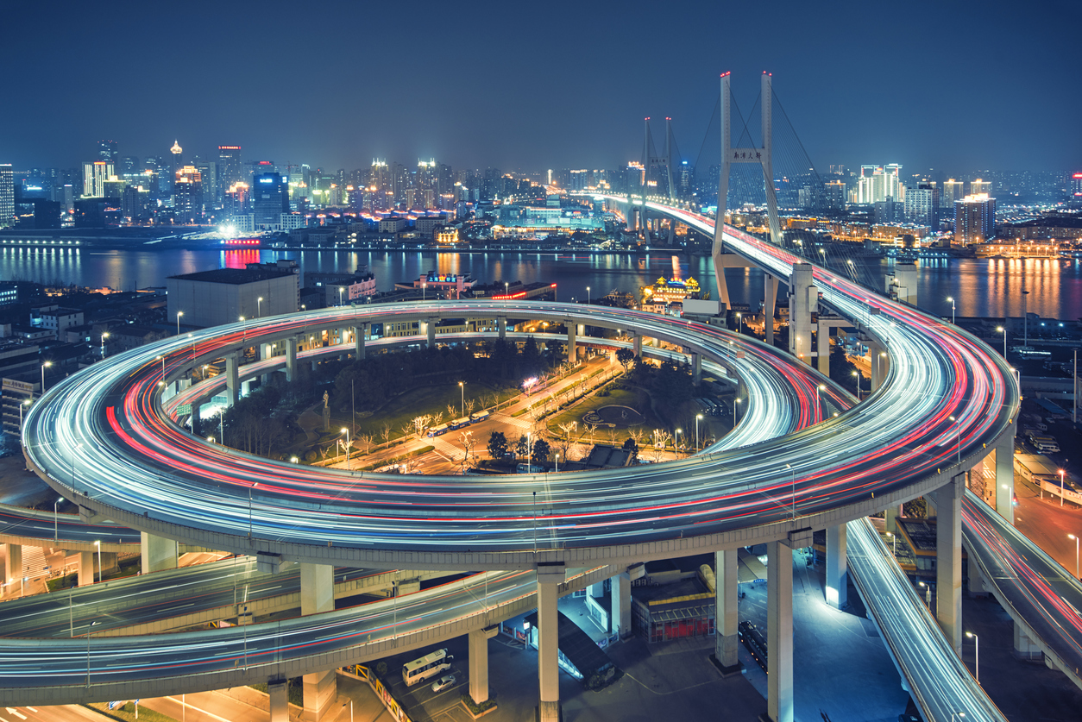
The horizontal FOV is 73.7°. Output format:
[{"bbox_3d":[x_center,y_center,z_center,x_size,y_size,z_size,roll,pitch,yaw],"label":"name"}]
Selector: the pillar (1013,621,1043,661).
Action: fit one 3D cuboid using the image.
[{"bbox_3d":[90.352,51.751,133.821,4.300,7.200,2.000,1,13,3],"label":"pillar"}]

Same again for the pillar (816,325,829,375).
[{"bbox_3d":[112.480,-0.624,286.756,4.600,29.980,3.600,0,12,0],"label":"pillar"}]

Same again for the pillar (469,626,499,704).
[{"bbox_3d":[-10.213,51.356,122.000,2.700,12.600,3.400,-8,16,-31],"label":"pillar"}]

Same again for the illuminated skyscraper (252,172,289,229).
[{"bbox_3d":[-416.150,-245.575,1110.000,41.000,88.000,26.000,0,13,0],"label":"illuminated skyscraper"}]

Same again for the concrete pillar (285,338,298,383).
[{"bbox_3d":[-98.533,1.363,285.000,2.700,20.500,2.700,8,15,29],"label":"concrete pillar"}]

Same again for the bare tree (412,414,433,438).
[{"bbox_3d":[-40.208,22.190,243.636,7.300,7.990,6.800,0,12,0],"label":"bare tree"}]

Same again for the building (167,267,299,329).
[{"bbox_3d":[-182.269,-36.905,429.600,57.000,26.800,41.000,5,14,22],"label":"building"}]

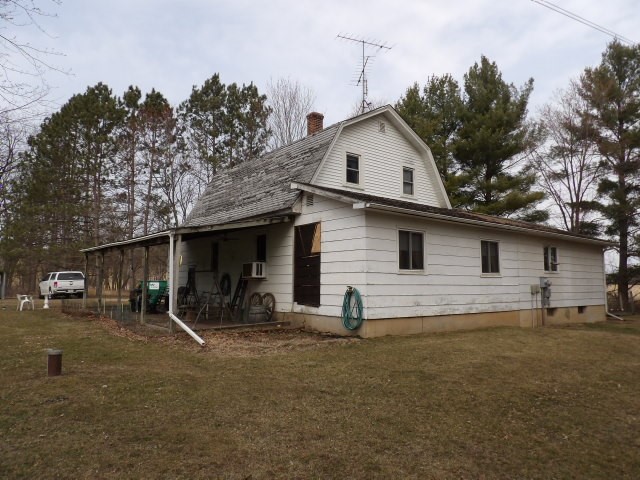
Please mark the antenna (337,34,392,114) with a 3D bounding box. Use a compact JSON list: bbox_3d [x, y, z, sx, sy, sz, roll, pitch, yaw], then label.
[{"bbox_3d":[1.640,-5.988,16.350,2.250,2.750,2.000,3,-6,-22],"label":"antenna"}]

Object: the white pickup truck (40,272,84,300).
[{"bbox_3d":[-19.649,3.406,33.788,2.020,1.940,5.750,5,-7,-40],"label":"white pickup truck"}]

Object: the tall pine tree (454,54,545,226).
[{"bbox_3d":[14.100,-4.922,35.072,7.600,20.020,7.600,5,-7,-39],"label":"tall pine tree"}]

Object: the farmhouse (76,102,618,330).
[{"bbox_3d":[1.785,-0.718,19.284,19.000,8.000,13.600,5,-7,-39],"label":"farmhouse"}]

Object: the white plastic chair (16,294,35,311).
[{"bbox_3d":[-12.801,2.740,19.300,0.600,0.750,0.580,5,-7,-40],"label":"white plastic chair"}]

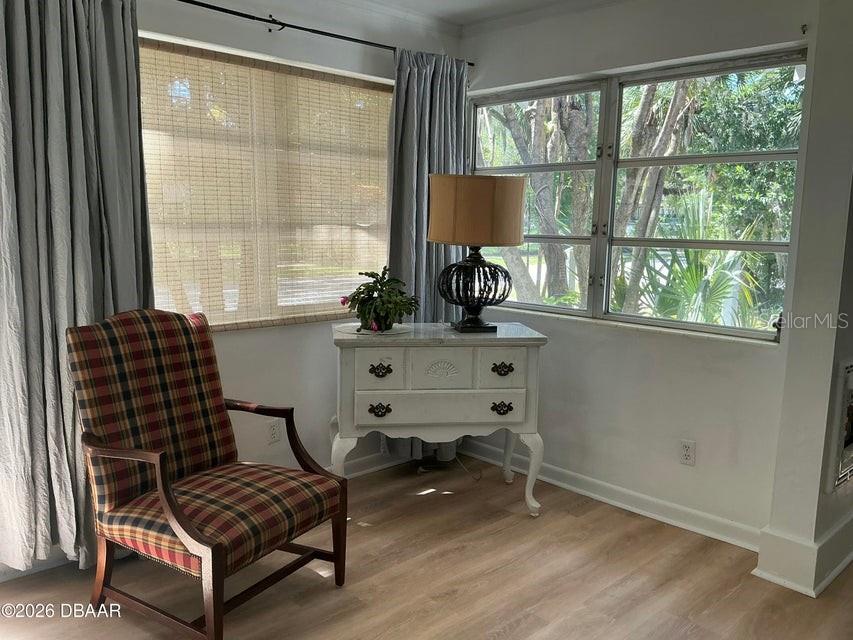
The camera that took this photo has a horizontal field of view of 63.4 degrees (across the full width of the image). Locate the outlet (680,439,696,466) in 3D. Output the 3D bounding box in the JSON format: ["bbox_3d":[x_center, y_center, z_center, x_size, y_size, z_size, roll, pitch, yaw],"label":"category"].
[{"bbox_3d":[1.171,0.597,3.090,0.012,0.115,0.073,-8,12,-44],"label":"outlet"}]

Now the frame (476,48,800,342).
[{"bbox_3d":[0.847,-0.576,3.341,0.090,1.147,1.722,-8,12,-44],"label":"frame"}]

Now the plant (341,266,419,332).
[{"bbox_3d":[-0.227,-0.098,3.246,0.360,0.285,0.340,0,8,-8],"label":"plant"}]

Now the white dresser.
[{"bbox_3d":[0.032,0.470,3.299,0.960,0.850,0.450,0,8,-8],"label":"white dresser"}]

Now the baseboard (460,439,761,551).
[{"bbox_3d":[0.790,0.834,3.497,0.022,0.092,1.733,-8,12,-44],"label":"baseboard"}]

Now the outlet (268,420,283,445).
[{"bbox_3d":[-0.729,0.536,3.308,0.073,0.115,0.012,-8,12,-44],"label":"outlet"}]

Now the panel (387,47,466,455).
[{"bbox_3d":[0.010,-0.285,3.692,0.540,2.160,0.110,-8,12,-44],"label":"panel"}]

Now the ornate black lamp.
[{"bbox_3d":[0.240,-0.298,3.216,0.450,0.700,0.450,0,8,-8],"label":"ornate black lamp"}]

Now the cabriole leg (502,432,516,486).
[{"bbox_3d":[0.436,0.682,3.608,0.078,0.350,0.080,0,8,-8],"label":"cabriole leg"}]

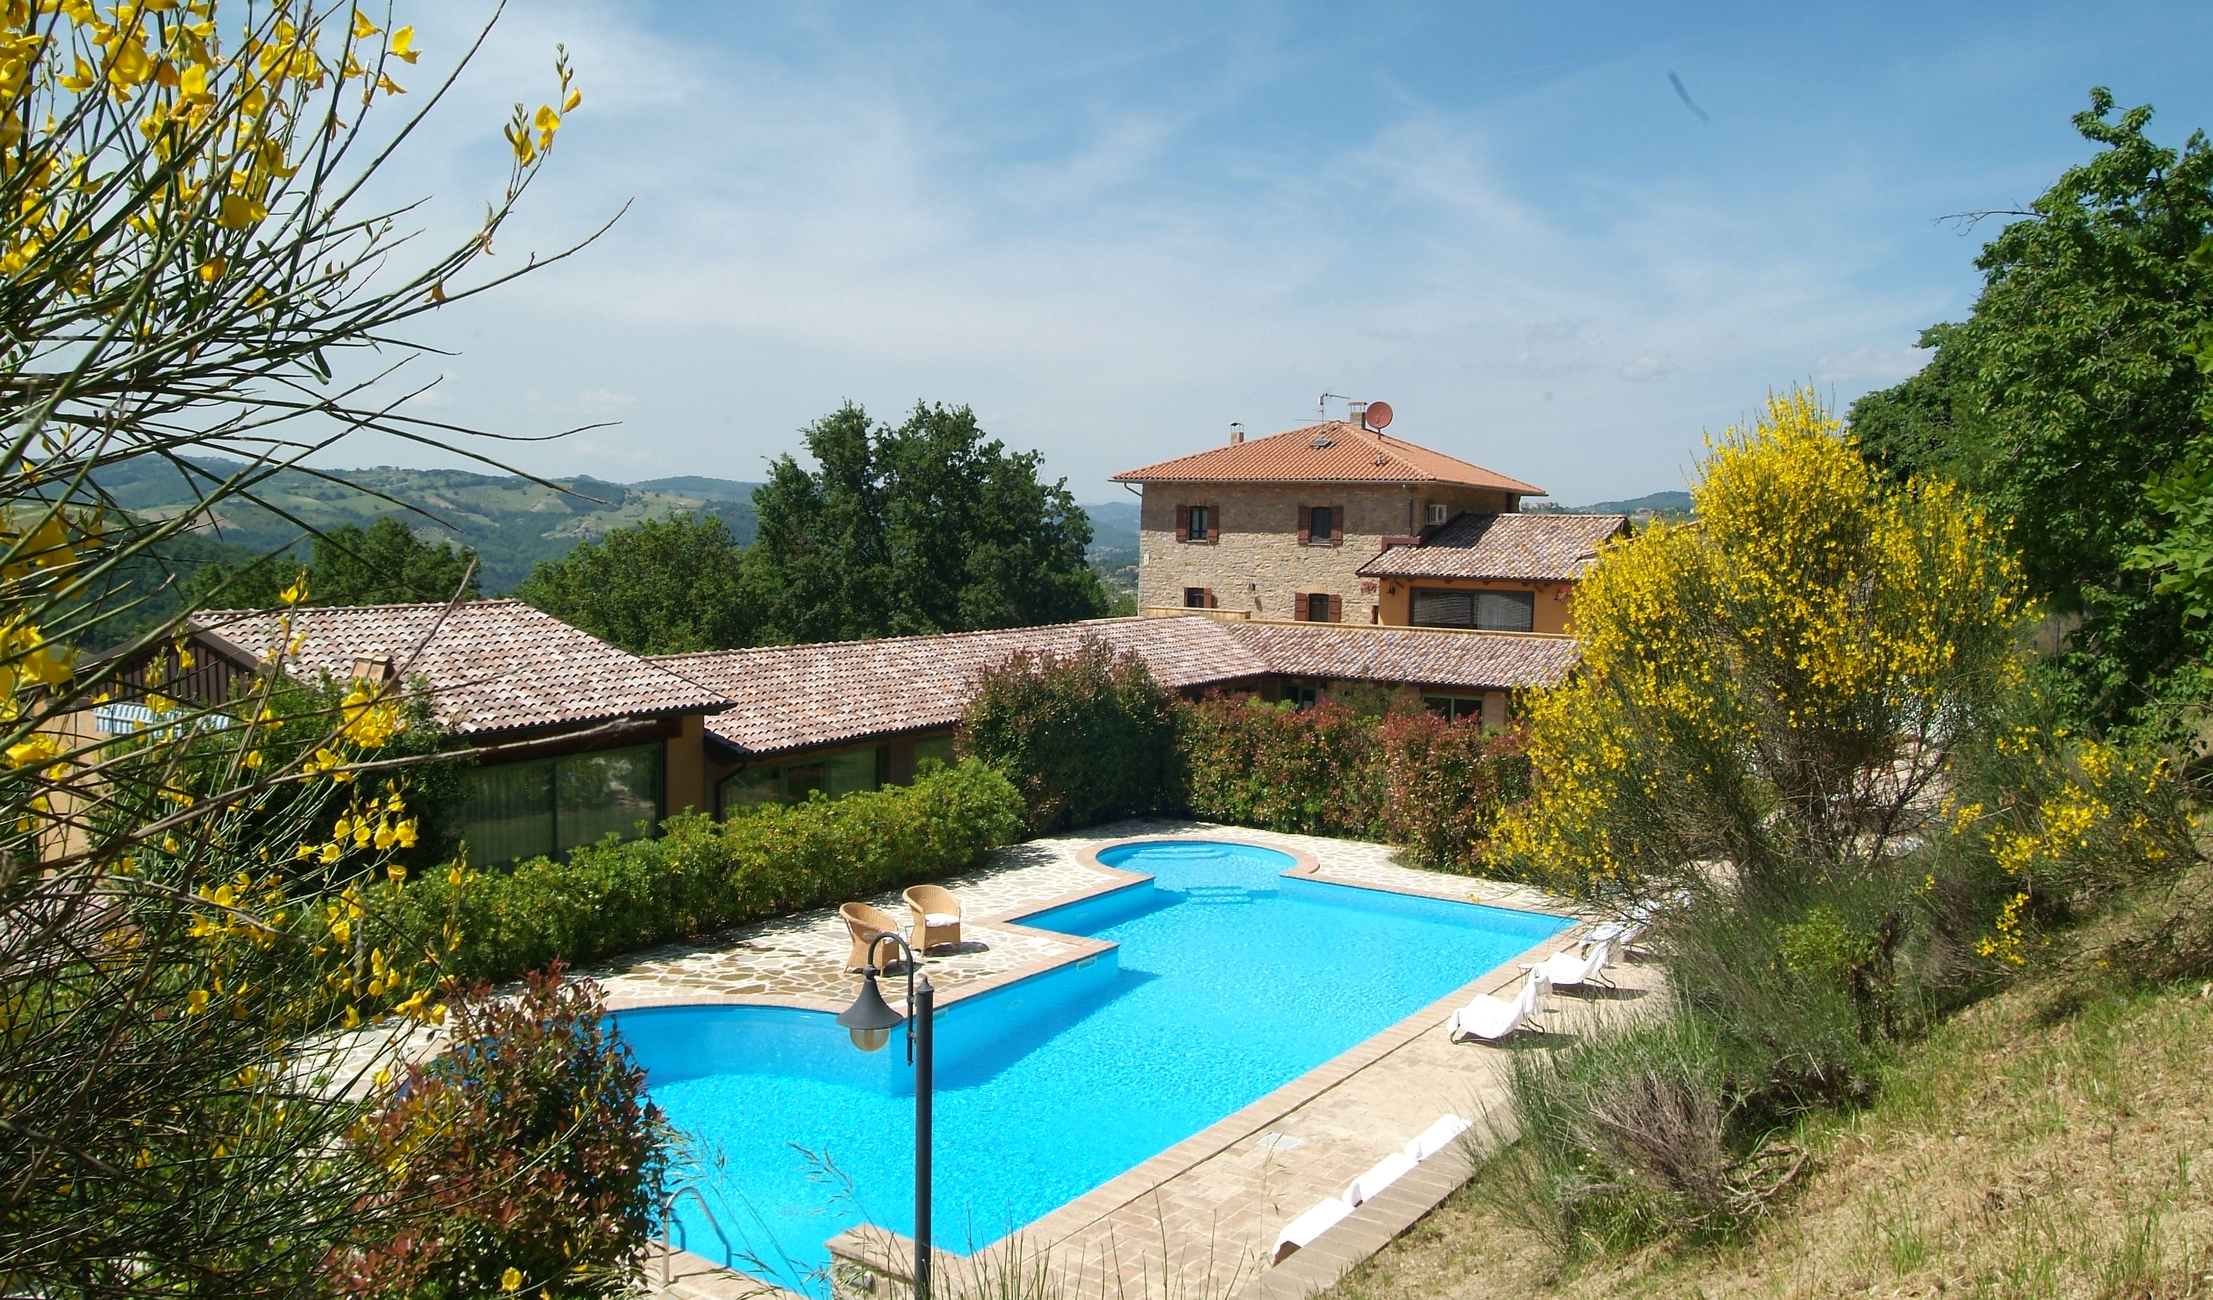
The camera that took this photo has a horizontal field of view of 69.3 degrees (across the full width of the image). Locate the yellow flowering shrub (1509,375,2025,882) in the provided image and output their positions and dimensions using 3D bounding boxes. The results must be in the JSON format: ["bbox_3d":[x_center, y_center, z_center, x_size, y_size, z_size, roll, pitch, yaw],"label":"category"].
[{"bbox_3d":[5.034,0.059,12.559,3.800,4.180,3.600,2,5,22],"label":"yellow flowering shrub"}]

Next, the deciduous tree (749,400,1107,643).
[{"bbox_3d":[-6.269,-2.900,56.443,12.300,11.660,10.800,0,4,-6],"label":"deciduous tree"}]

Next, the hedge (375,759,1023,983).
[{"bbox_3d":[-5.133,3.069,24.088,1.500,1.600,12.400,4,5,36],"label":"hedge"}]

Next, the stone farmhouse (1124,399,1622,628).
[{"bbox_3d":[11.929,-4.588,62.639,17.000,10.100,18.000,3,5,26],"label":"stone farmhouse"}]

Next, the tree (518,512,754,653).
[{"bbox_3d":[-14.603,-0.563,50.287,7.800,7.540,7.200,-1,5,-16],"label":"tree"}]

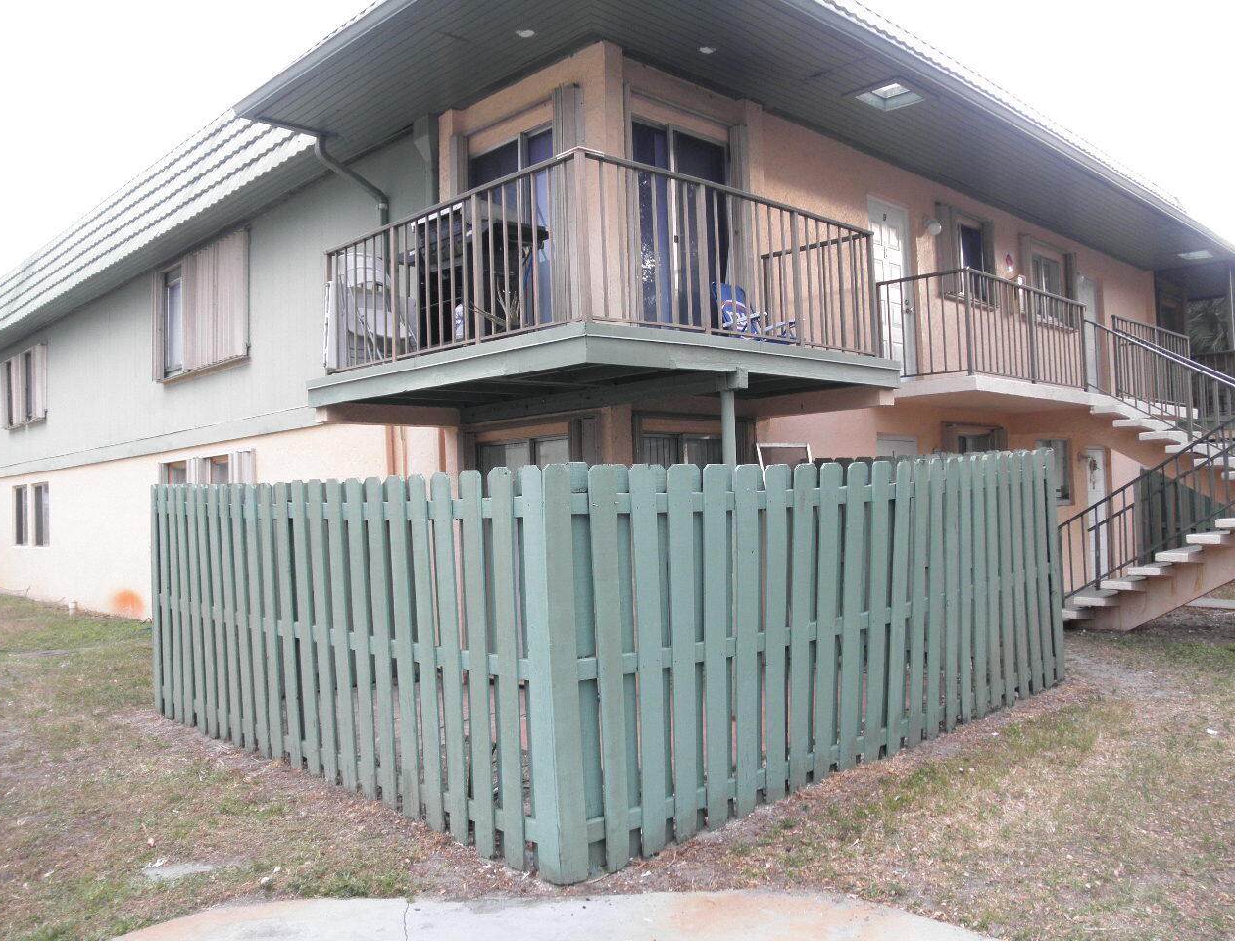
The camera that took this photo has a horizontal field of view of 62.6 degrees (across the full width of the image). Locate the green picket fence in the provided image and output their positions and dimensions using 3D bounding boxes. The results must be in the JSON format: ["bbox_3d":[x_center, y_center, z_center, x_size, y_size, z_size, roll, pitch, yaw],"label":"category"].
[{"bbox_3d":[-0.110,0.899,7.776,4.742,1.786,5.122,-3,-1,44],"label":"green picket fence"}]

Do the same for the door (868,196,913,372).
[{"bbox_3d":[3.006,-1.938,11.089,0.090,2.012,0.927,-3,-1,44],"label":"door"}]

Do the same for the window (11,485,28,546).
[{"bbox_3d":[-11.754,0.878,19.983,0.860,1.220,0.120,-3,-1,44],"label":"window"}]

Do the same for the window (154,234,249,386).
[{"bbox_3d":[-5.391,-2.145,13.180,2.550,1.550,0.160,-3,-1,44],"label":"window"}]

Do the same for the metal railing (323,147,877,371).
[{"bbox_3d":[-0.121,-1.377,8.401,3.194,1.089,3.493,-3,-1,44],"label":"metal railing"}]

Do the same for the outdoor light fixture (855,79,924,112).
[{"bbox_3d":[2.481,-3.447,9.175,0.521,0.131,0.590,-3,-1,44],"label":"outdoor light fixture"}]

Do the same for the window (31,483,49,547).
[{"bbox_3d":[-10.764,0.832,18.939,0.860,1.200,0.120,-3,-1,44],"label":"window"}]

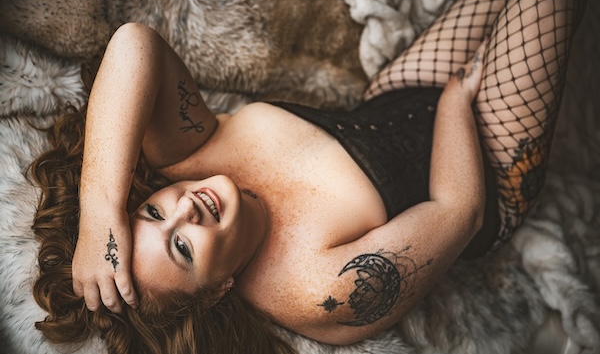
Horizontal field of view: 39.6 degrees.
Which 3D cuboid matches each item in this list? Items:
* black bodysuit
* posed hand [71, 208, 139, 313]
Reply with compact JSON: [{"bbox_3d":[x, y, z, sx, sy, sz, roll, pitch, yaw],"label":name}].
[{"bbox_3d":[0.189,-0.008,1.520,0.550,0.260,0.360,-6,53,-44],"label":"black bodysuit"},{"bbox_3d":[-0.272,0.115,1.165,0.085,0.070,0.150,-7,102,-6],"label":"posed hand"}]

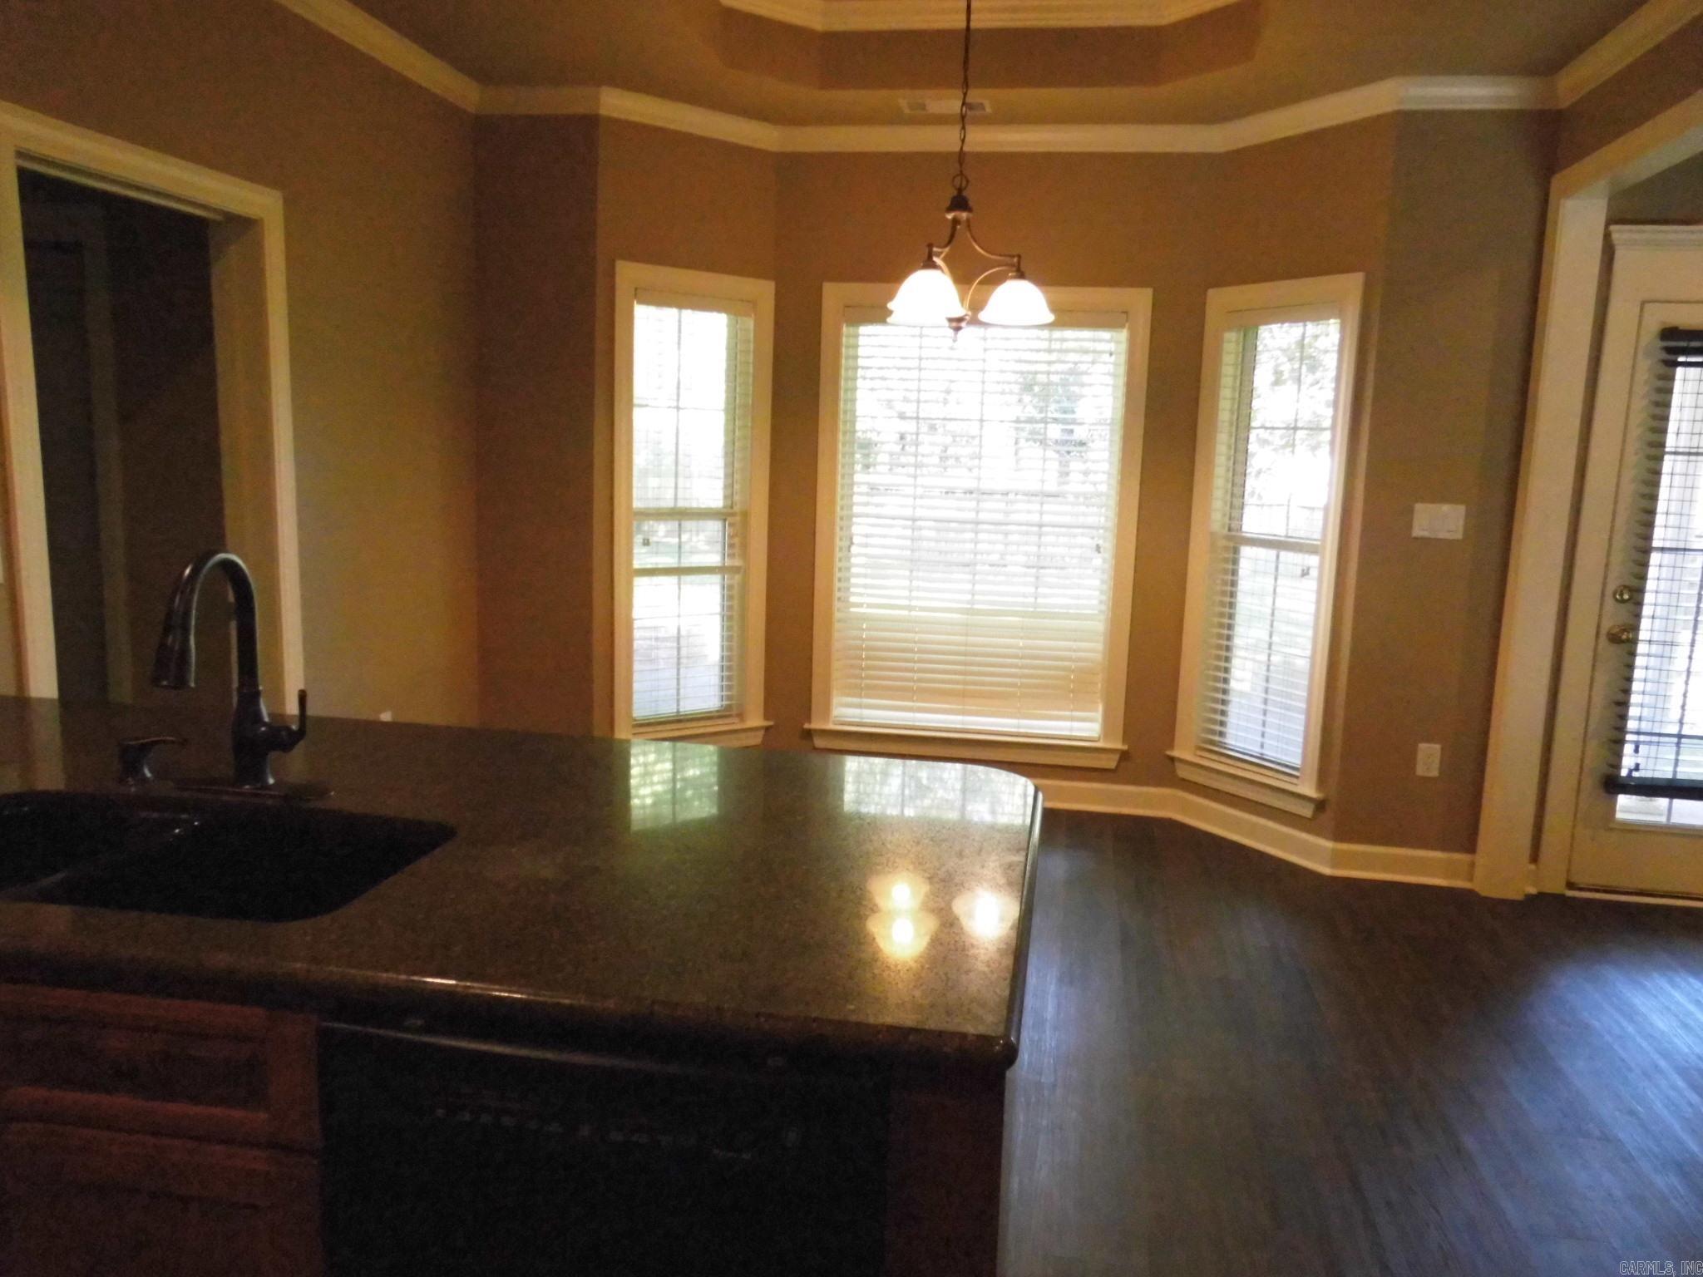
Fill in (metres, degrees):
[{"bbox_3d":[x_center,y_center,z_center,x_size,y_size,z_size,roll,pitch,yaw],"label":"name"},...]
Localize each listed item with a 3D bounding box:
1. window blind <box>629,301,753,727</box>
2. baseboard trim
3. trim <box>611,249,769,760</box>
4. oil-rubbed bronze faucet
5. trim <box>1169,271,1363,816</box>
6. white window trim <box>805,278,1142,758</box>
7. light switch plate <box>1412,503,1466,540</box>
[{"bbox_3d":[-0.645,-0.504,4.983,0.548,1.718,0.060,-5,11,-39],"label":"window blind"},{"bbox_3d":[1.499,0.739,4.765,1.655,0.119,0.436,6,10,26],"label":"baseboard trim"},{"bbox_3d":[-0.617,-0.477,4.959,0.777,1.933,0.100,-5,11,-39],"label":"trim"},{"bbox_3d":[-0.906,0.051,1.738,0.250,0.370,0.255,3,9,9],"label":"oil-rubbed bronze faucet"},{"bbox_3d":[1.542,-0.351,4.608,0.100,1.919,0.779,-3,10,-30],"label":"trim"},{"bbox_3d":[0.502,-0.454,5.047,1.355,1.926,0.100,3,9,9],"label":"white window trim"},{"bbox_3d":[2.009,-0.399,4.201,0.164,0.116,0.010,3,9,9],"label":"light switch plate"}]

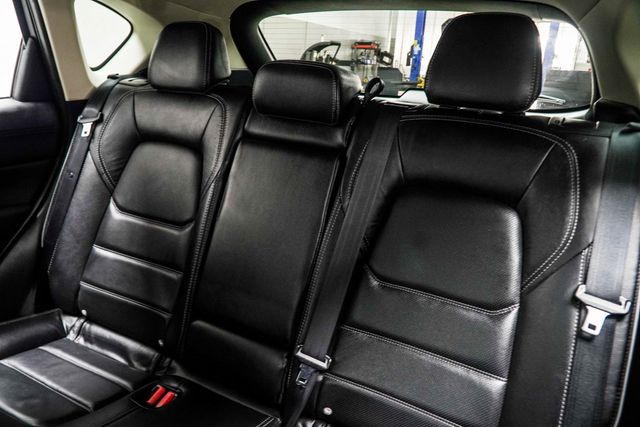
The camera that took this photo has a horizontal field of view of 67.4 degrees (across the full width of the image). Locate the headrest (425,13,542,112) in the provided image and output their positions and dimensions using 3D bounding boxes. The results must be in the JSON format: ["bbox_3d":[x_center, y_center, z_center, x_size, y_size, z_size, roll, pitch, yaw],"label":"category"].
[{"bbox_3d":[0.324,-0.297,0.951,0.211,0.181,0.108,12,10,26],"label":"headrest"}]

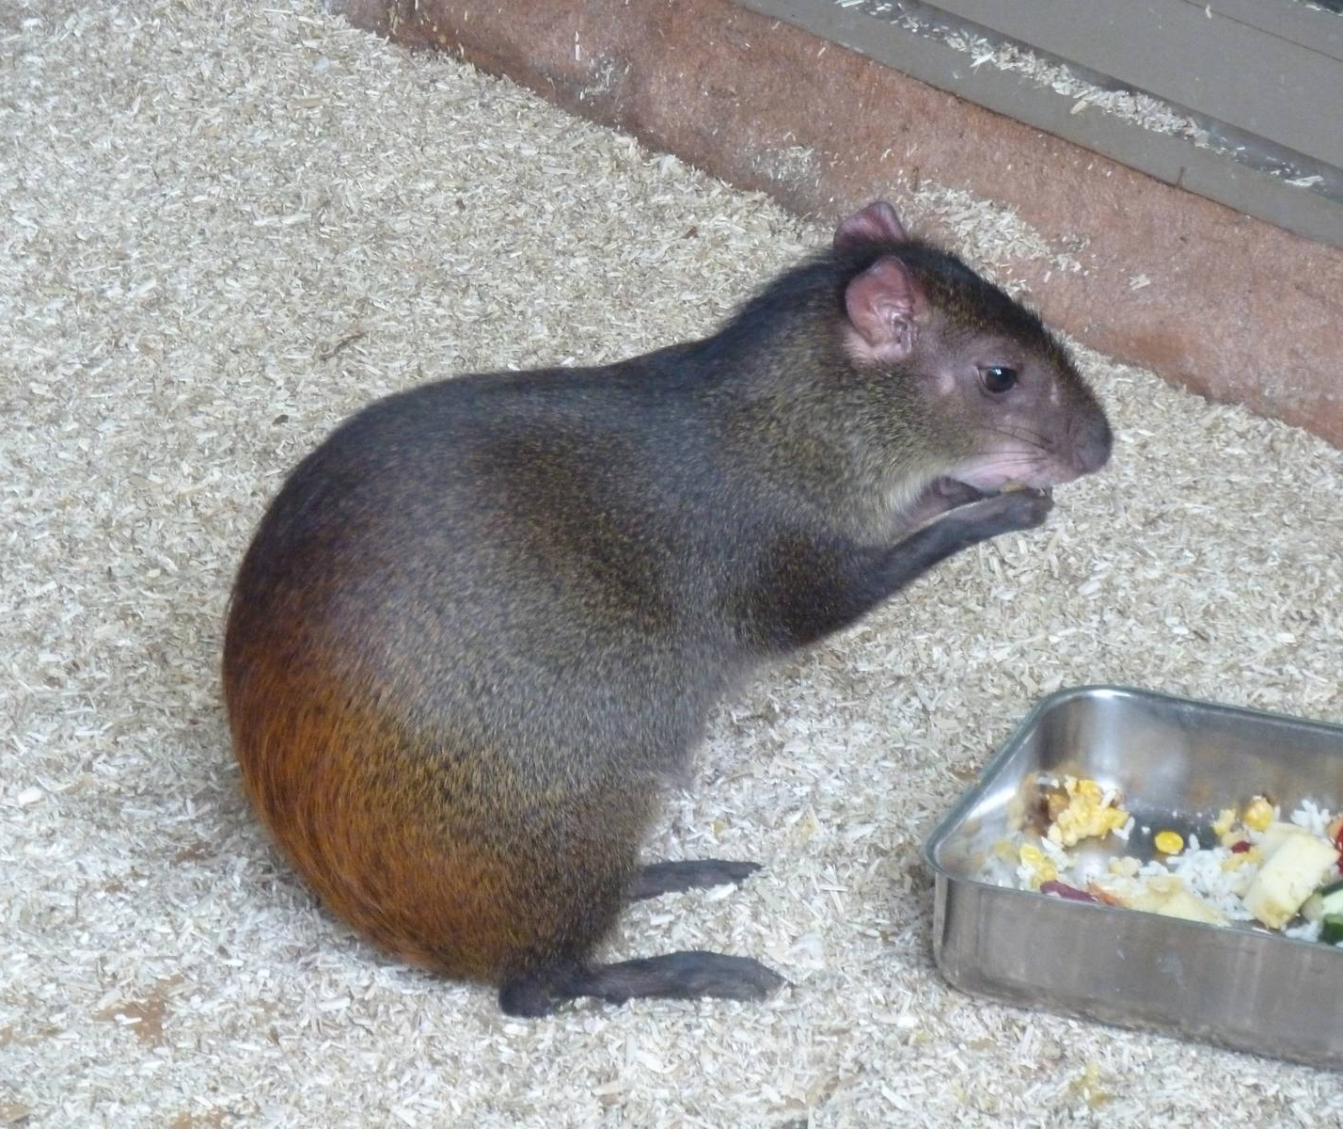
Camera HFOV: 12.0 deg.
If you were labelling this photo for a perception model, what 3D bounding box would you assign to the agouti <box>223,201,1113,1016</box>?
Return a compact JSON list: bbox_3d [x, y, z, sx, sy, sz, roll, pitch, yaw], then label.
[{"bbox_3d":[-0.002,0.013,2.500,0.350,0.305,0.165,-4,29,-7],"label":"agouti"}]

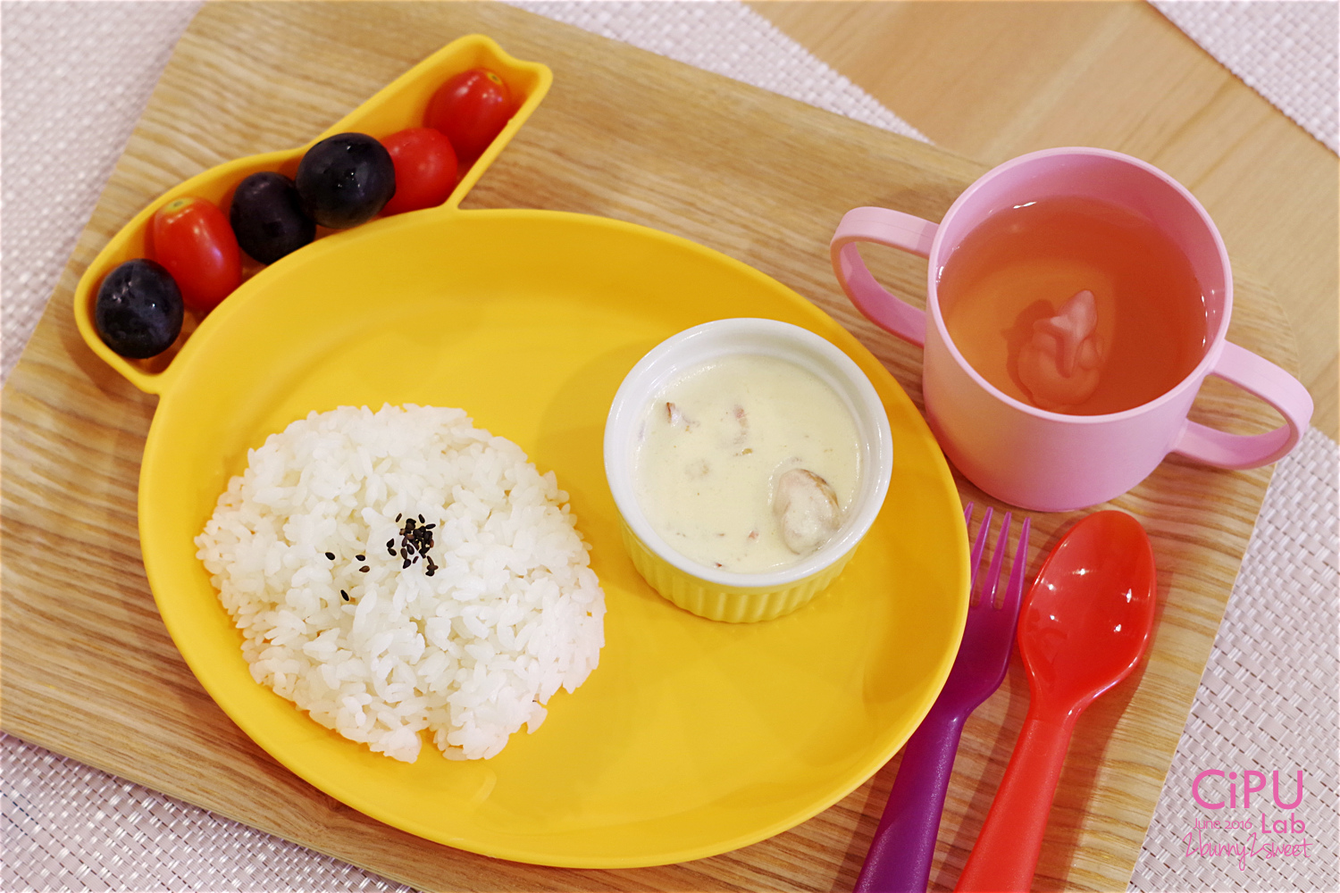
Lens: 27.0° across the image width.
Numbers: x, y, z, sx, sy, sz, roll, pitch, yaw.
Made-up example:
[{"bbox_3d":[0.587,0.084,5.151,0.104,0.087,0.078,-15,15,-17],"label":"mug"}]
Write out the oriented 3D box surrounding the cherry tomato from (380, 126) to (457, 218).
[{"bbox_3d":[-0.072,-0.078,0.795,0.024,0.024,0.024,0,69,1],"label":"cherry tomato"}]

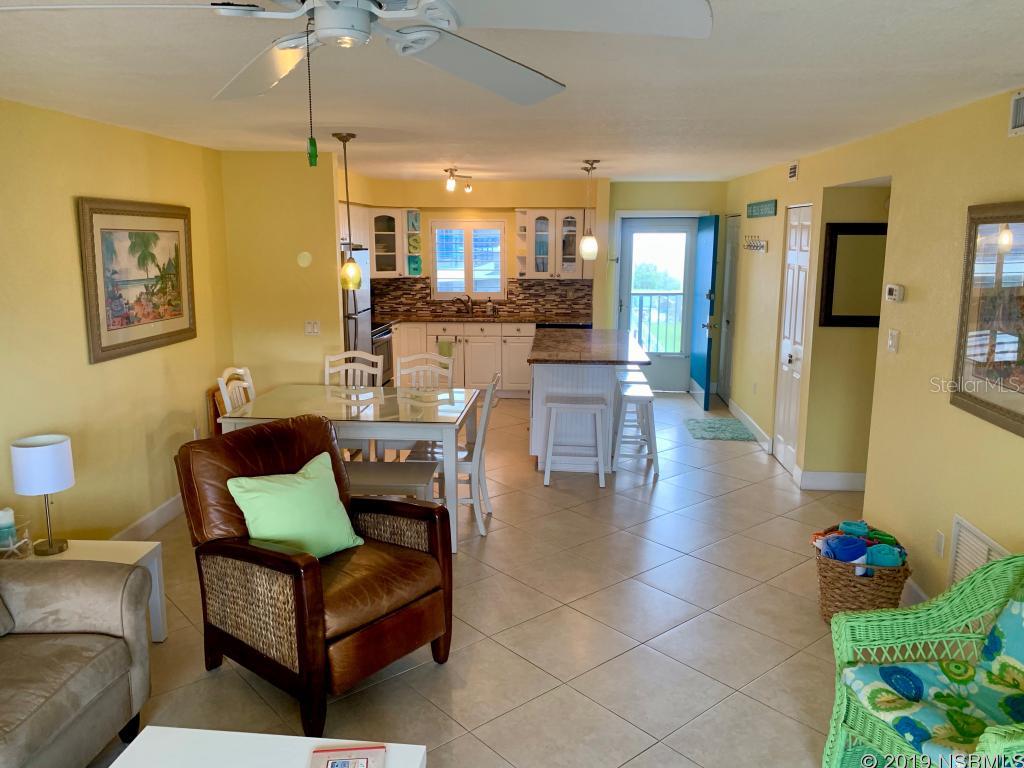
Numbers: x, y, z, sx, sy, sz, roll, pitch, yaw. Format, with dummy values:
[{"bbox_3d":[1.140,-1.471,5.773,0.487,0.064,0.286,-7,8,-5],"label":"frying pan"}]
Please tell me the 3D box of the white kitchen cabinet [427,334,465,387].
[{"bbox_3d":[-0.722,-0.312,8.852,0.430,0.600,0.580,1,10,4],"label":"white kitchen cabinet"}]

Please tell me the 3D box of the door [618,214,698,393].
[{"bbox_3d":[1.713,-0.915,9.070,0.882,2.063,0.071,1,11,4],"label":"door"}]

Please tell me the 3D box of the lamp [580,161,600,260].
[{"bbox_3d":[0.652,-1.439,6.415,0.160,0.830,0.160,1,10,4],"label":"lamp"}]

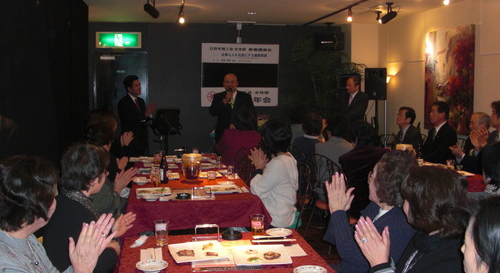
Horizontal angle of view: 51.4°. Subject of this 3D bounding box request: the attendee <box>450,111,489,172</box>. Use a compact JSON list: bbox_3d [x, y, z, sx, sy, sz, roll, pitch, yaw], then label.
[{"bbox_3d":[2.067,0.404,5.140,0.720,1.310,0.470,-1,5,-13],"label":"attendee"}]

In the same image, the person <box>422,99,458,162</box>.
[{"bbox_3d":[1.877,0.333,5.586,0.720,1.370,0.460,-1,5,-13],"label":"person"}]

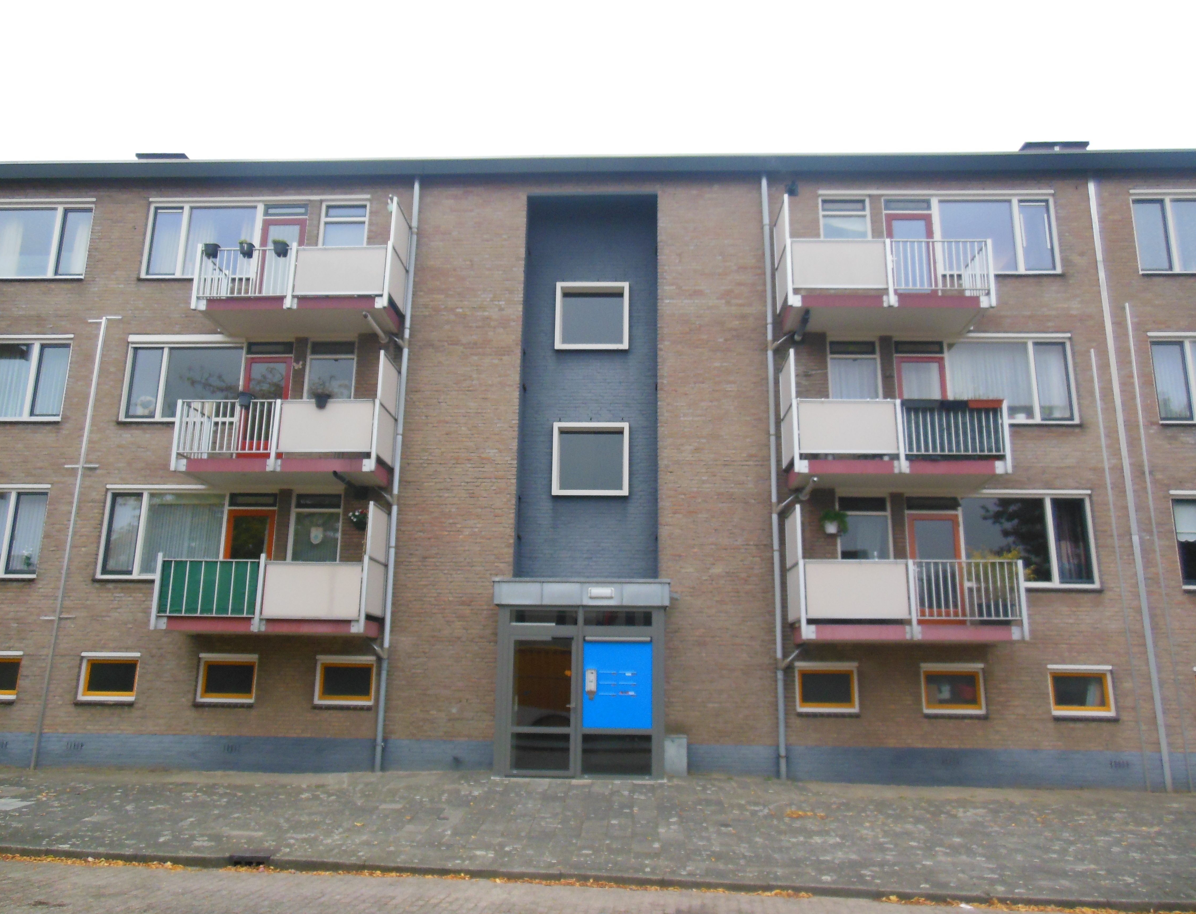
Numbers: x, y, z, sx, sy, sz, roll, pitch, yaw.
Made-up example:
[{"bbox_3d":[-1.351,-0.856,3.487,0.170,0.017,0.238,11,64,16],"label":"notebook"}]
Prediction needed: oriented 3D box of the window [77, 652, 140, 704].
[{"bbox_3d":[-7.733,3.499,13.958,0.896,0.772,0.130,1,-13,1],"label":"window"}]

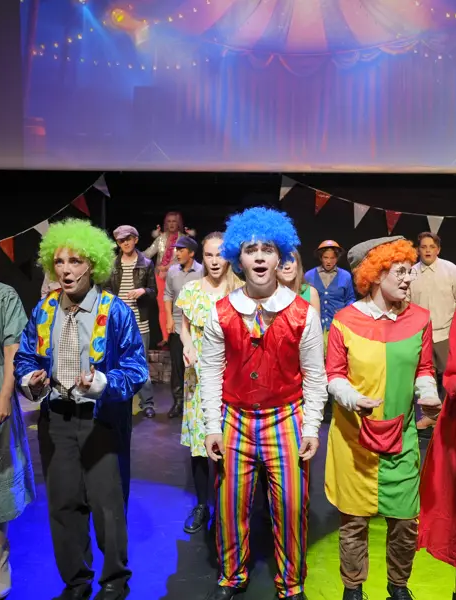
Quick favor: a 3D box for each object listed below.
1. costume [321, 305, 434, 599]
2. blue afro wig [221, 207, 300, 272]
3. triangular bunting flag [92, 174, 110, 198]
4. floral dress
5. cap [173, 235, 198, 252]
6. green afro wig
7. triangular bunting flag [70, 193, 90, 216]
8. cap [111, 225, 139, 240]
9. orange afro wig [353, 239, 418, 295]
[{"bbox_3d":[0.646,0.600,2.560,0.470,1.270,0.370,1,6,5],"label":"costume"},{"bbox_3d":[0.130,-0.238,2.400,0.320,0.265,0.290,1,6,2],"label":"blue afro wig"},{"bbox_3d":[-1.265,-1.145,6.000,0.165,0.210,0.020,-34,0,-5],"label":"triangular bunting flag"},{"bbox_3d":[-0.093,0.355,3.200,0.420,0.960,0.290,2,6,14],"label":"floral dress"},{"bbox_3d":[-0.353,-0.475,5.050,0.255,0.140,0.195,-4,7,-35],"label":"cap"},{"bbox_3d":[-0.619,-0.198,2.450,0.310,0.265,0.290,2,5,9],"label":"green afro wig"},{"bbox_3d":[-1.470,-0.945,6.000,0.155,0.210,0.020,-36,0,-5],"label":"triangular bunting flag"},{"bbox_3d":[-0.868,-0.572,5.080,0.200,0.130,0.260,3,7,27],"label":"cap"},{"bbox_3d":[0.661,-0.141,2.520,0.250,0.240,0.270,-2,6,-34],"label":"orange afro wig"}]

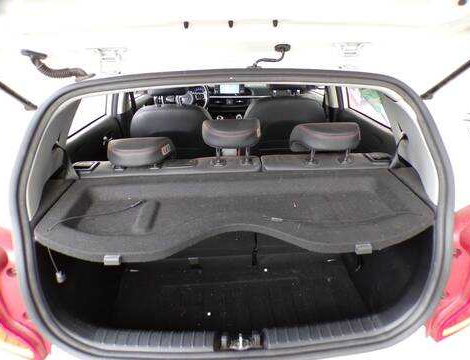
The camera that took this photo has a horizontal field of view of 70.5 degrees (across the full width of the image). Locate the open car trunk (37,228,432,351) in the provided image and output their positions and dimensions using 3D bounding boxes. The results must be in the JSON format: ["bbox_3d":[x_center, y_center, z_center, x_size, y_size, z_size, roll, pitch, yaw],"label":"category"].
[{"bbox_3d":[0.002,0.295,1.160,1.080,0.480,0.600,-3,25,-2],"label":"open car trunk"}]

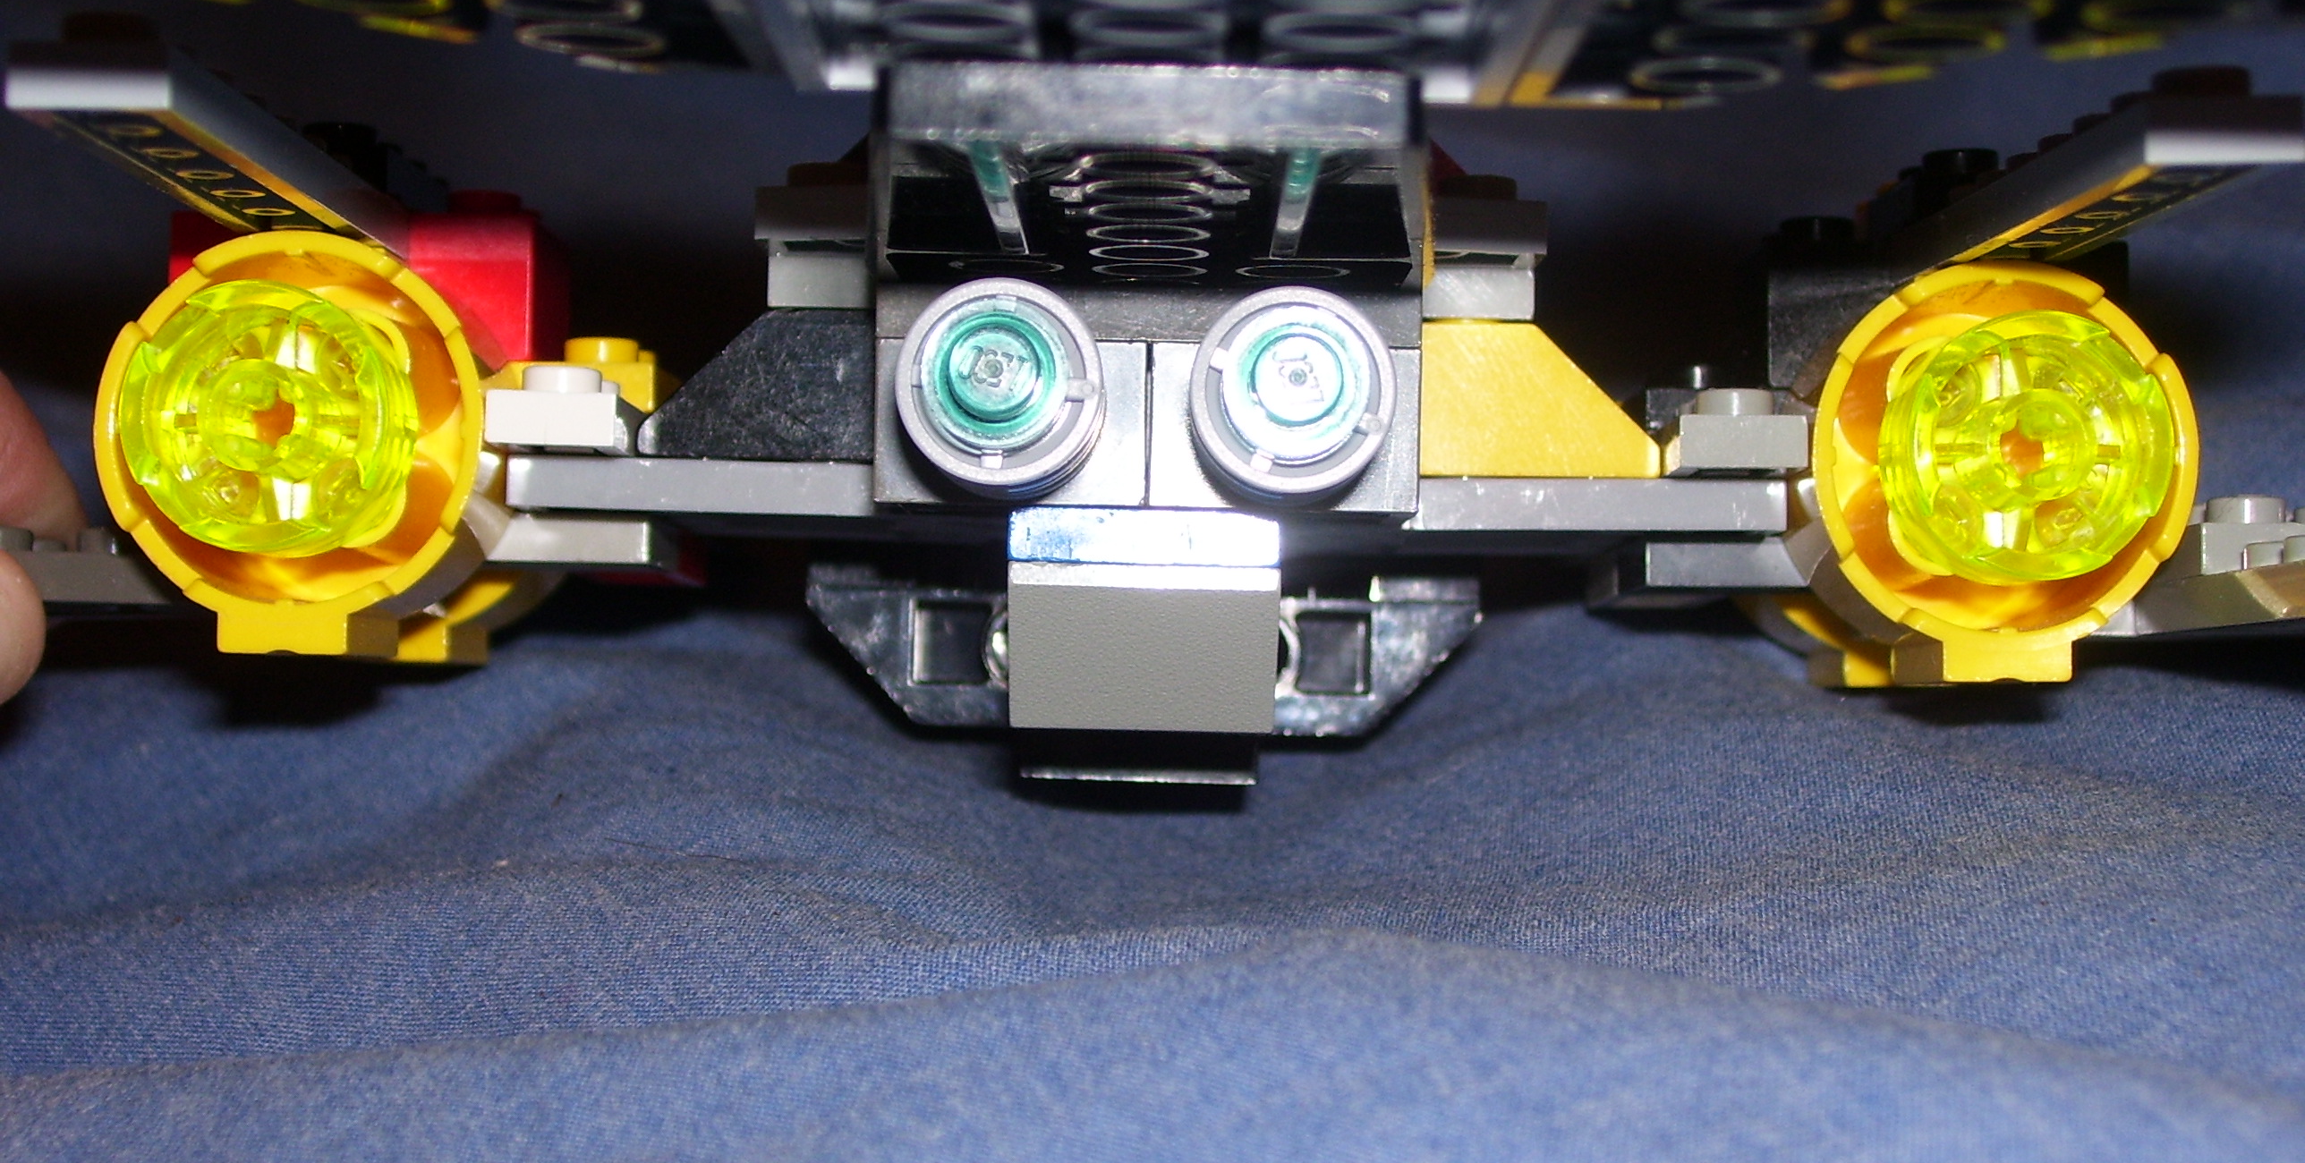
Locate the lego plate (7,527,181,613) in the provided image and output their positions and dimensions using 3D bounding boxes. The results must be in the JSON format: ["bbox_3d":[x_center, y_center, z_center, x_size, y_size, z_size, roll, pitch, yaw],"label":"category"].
[{"bbox_3d":[-0.071,-0.001,0.256,0.016,0.005,0.017,1,-2,0],"label":"lego plate"}]

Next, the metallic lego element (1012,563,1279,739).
[{"bbox_3d":[0.000,0.004,0.229,0.016,0.010,0.016,1,-2,0],"label":"metallic lego element"}]

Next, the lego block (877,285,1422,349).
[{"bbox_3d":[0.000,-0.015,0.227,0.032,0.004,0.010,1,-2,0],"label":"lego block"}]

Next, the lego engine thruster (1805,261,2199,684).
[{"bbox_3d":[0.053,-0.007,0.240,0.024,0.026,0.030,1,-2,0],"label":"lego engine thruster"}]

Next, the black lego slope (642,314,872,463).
[{"bbox_3d":[-0.024,-0.012,0.246,0.016,0.010,0.010,1,-2,0],"label":"black lego slope"}]

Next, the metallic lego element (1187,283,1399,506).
[{"bbox_3d":[0.008,-0.010,0.213,0.011,0.011,0.013,1,-2,0],"label":"metallic lego element"}]

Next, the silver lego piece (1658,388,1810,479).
[{"bbox_3d":[0.037,-0.009,0.243,0.008,0.005,0.015,1,-2,0],"label":"silver lego piece"}]

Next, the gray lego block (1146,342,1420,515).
[{"bbox_3d":[0.008,-0.009,0.227,0.016,0.010,0.010,1,-2,0],"label":"gray lego block"}]

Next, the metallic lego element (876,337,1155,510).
[{"bbox_3d":[-0.008,-0.009,0.227,0.016,0.010,0.010,1,-2,0],"label":"metallic lego element"}]

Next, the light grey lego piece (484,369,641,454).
[{"bbox_3d":[-0.037,-0.010,0.240,0.008,0.005,0.015,1,-2,0],"label":"light grey lego piece"}]

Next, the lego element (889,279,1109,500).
[{"bbox_3d":[-0.008,-0.011,0.213,0.011,0.011,0.013,1,-2,0],"label":"lego element"}]

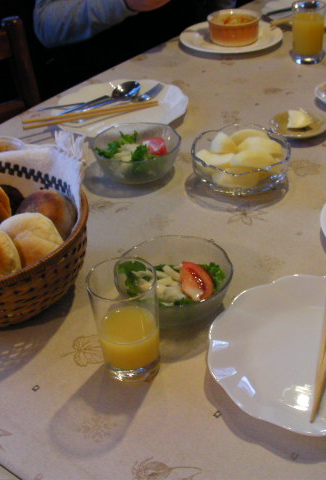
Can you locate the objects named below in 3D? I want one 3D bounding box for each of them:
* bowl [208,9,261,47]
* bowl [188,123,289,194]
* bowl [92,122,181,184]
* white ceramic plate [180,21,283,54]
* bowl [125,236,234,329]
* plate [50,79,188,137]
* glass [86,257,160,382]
[{"bbox_3d":[0.148,-0.437,1.451,0.104,0.046,0.104,-3,36,2],"label":"bowl"},{"bbox_3d":[0.107,-0.109,0.990,0.137,0.048,0.137,1,35,0],"label":"bowl"},{"bbox_3d":[-0.037,-0.130,1.066,0.131,0.046,0.131,-3,36,2],"label":"bowl"},{"bbox_3d":[0.142,-0.420,1.460,0.218,0.020,0.218,1,35,0],"label":"white ceramic plate"},{"bbox_3d":[0.013,0.051,0.808,0.133,0.046,0.133,-3,36,2],"label":"bowl"},{"bbox_3d":[-0.071,-0.218,1.166,0.227,0.020,0.227,1,35,0],"label":"plate"},{"bbox_3d":[-0.035,0.084,0.708,0.067,0.115,0.067,-5,36,0],"label":"glass"}]

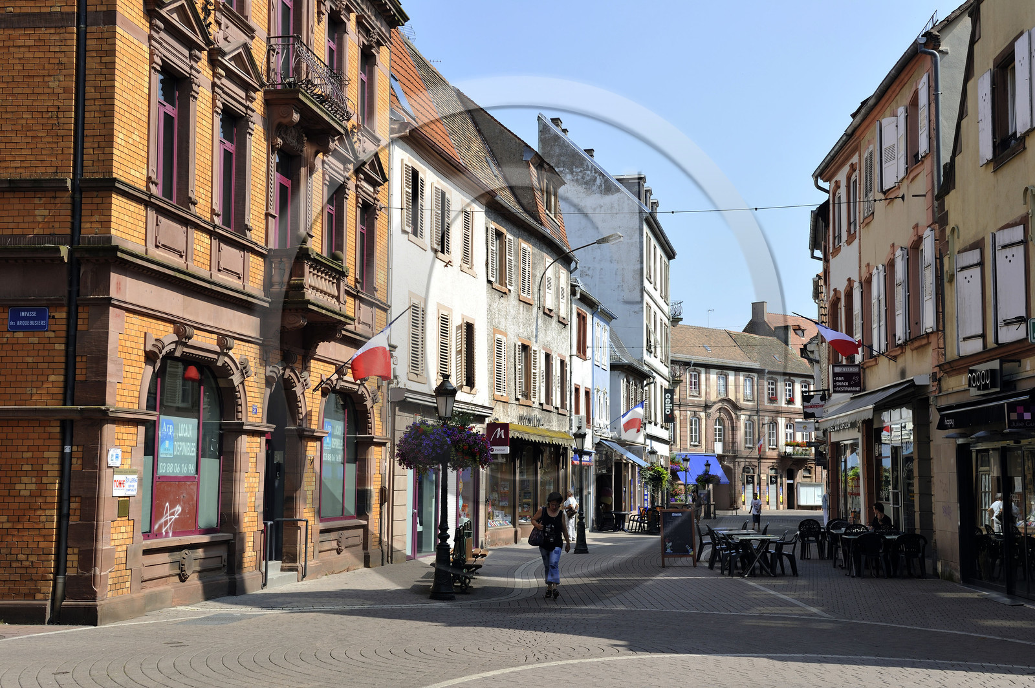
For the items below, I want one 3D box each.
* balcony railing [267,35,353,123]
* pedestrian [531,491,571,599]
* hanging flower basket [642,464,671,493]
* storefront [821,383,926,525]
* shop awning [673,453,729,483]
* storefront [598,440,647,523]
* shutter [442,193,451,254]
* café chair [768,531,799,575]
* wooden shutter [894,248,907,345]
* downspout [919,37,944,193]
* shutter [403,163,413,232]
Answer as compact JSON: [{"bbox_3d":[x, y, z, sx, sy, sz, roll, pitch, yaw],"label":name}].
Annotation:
[{"bbox_3d":[-3.482,-4.366,23.187,0.600,0.810,2.680,-1,-6,10],"label":"balcony railing"},{"bbox_3d":[0.524,3.085,21.259,0.620,1.610,0.420,0,-6,0],"label":"pedestrian"},{"bbox_3d":[5.009,4.857,49.800,1.000,1.000,0.950,0,-6,0],"label":"hanging flower basket"},{"bbox_3d":[7.226,2.732,28.202,1.200,3.620,6.200,0,-6,2],"label":"storefront"},{"bbox_3d":[13.704,9.302,102.673,1.047,2.271,6.246,-4,-7,40],"label":"shop awning"},{"bbox_3d":[4.529,6.088,58.887,1.400,3.450,8.600,-1,-6,13],"label":"storefront"},{"bbox_3d":[-1.789,-3.056,35.682,0.050,1.570,0.540,-1,-6,13],"label":"shutter"},{"bbox_3d":[5.064,3.978,26.192,0.560,0.830,0.560,0,-6,5],"label":"café chair"},{"bbox_3d":[7.605,-0.925,27.515,0.070,1.920,0.630,-1,-6,7],"label":"wooden shutter"},{"bbox_3d":[7.526,-4.150,25.105,0.420,2.900,0.150,0,-6,2],"label":"downspout"},{"bbox_3d":[-2.628,-3.517,33.115,0.050,1.671,0.580,-1,-6,12],"label":"shutter"}]

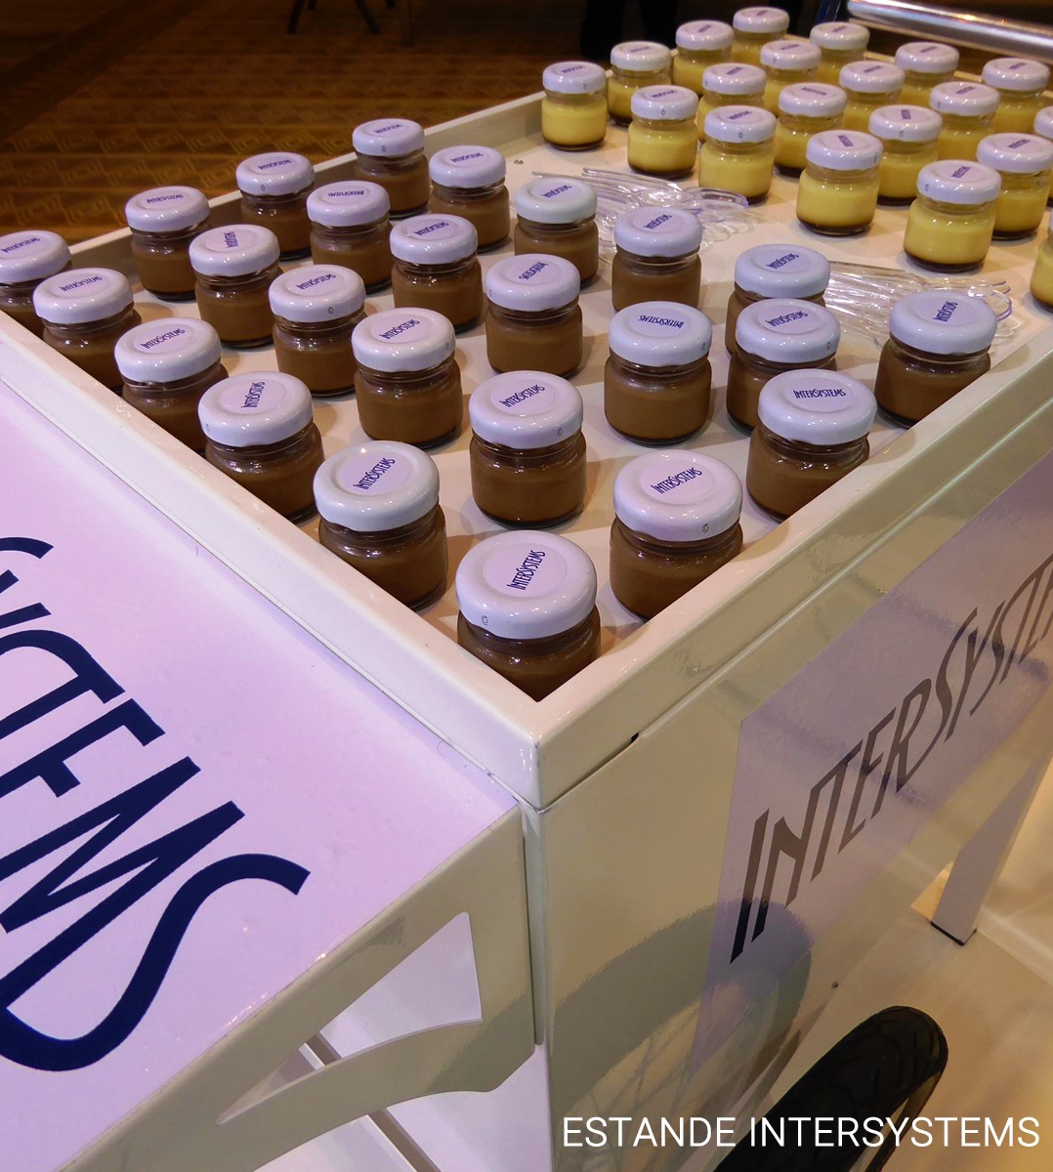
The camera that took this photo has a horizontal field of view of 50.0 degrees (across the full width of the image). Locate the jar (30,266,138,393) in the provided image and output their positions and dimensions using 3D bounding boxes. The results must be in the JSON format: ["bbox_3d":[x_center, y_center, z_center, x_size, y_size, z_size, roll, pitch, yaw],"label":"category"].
[{"bbox_3d":[-0.216,-0.127,0.564,0.047,0.052,0.047,-1,39,1],"label":"jar"}]

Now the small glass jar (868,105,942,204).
[{"bbox_3d":[0.250,-0.288,0.755,0.048,0.052,0.048,-1,39,1],"label":"small glass jar"}]

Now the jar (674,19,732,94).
[{"bbox_3d":[0.147,-0.434,0.935,0.047,0.052,0.047,-1,39,1],"label":"jar"}]

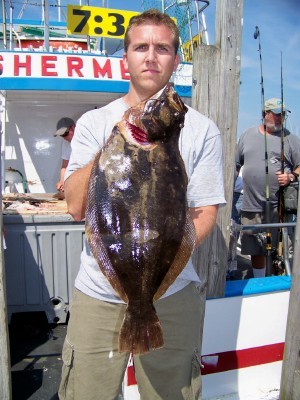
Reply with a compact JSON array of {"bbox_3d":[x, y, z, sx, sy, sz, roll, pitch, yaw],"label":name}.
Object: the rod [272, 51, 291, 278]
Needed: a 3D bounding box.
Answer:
[{"bbox_3d":[0.947,-0.196,3.015,0.090,1.681,0.120,3,9,30],"label":"rod"}]

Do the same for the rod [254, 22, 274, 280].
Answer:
[{"bbox_3d":[0.811,-0.266,2.955,0.090,1.850,0.070,-10,10,-36],"label":"rod"}]

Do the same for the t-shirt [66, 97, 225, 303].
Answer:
[{"bbox_3d":[-0.015,-0.009,1.420,0.540,0.700,0.310,1,9,0],"label":"t-shirt"}]

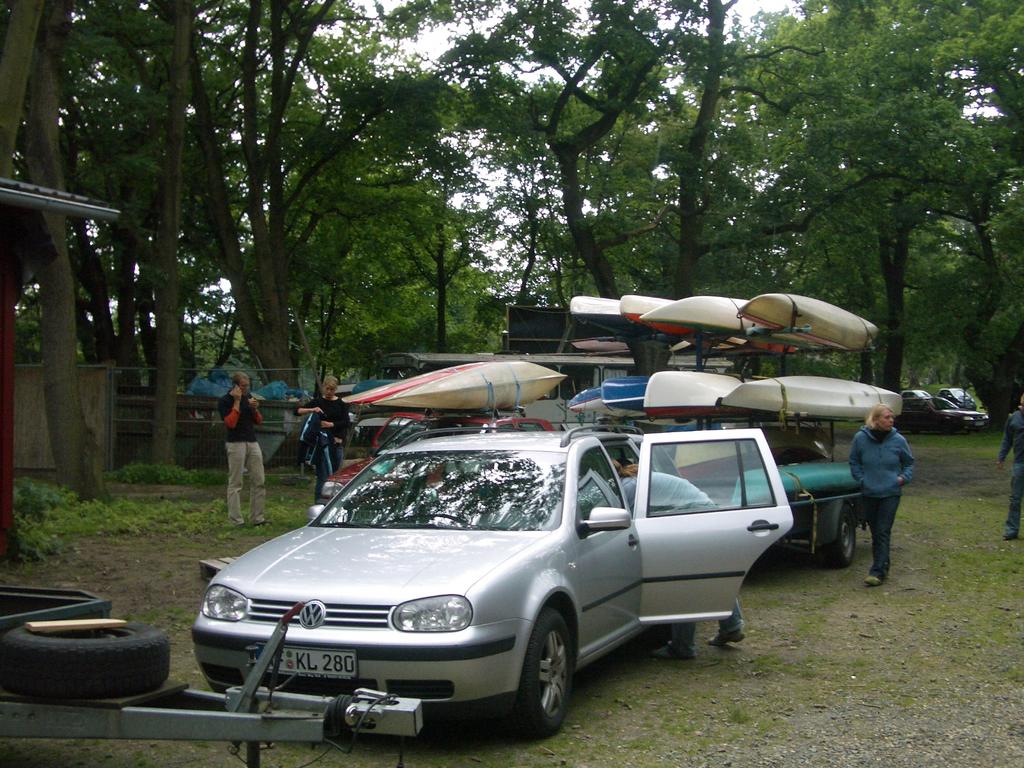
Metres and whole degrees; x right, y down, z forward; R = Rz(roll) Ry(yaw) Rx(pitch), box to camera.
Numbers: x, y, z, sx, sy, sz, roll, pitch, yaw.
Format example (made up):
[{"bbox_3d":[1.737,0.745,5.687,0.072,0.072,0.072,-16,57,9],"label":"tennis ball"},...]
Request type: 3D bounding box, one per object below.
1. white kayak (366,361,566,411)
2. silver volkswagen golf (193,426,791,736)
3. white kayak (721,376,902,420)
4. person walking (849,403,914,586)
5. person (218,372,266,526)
[{"bbox_3d":[-0.290,0.020,13.500,0.620,0.460,4.600,-1,-2,26],"label":"white kayak"},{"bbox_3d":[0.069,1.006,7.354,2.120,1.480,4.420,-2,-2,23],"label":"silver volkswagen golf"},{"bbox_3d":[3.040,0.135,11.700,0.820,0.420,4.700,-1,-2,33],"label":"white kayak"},{"bbox_3d":[3.350,1.007,11.000,0.550,1.650,0.420,-1,-2,21],"label":"person walking"},{"bbox_3d":[-3.145,0.765,14.100,0.540,1.780,0.420,1,-2,-37],"label":"person"}]

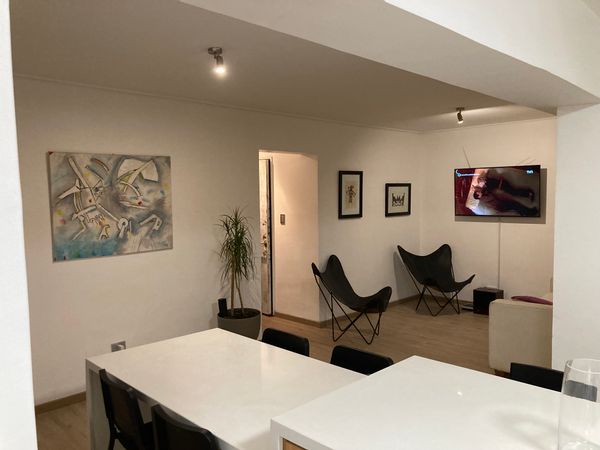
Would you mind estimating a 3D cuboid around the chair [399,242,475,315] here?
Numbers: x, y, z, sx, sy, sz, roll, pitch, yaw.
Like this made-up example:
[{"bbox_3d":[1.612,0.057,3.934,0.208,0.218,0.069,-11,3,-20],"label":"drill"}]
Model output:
[{"bbox_3d":[1.812,0.725,6.422,0.766,0.853,0.698,-2,4,-18],"label":"chair"}]

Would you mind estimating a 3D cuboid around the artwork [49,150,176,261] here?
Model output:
[{"bbox_3d":[-1.481,-0.159,3.918,1.000,0.817,0.030,-5,6,-44],"label":"artwork"}]

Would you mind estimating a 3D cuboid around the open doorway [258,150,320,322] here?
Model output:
[{"bbox_3d":[-0.133,0.239,5.391,0.885,2.025,0.150,-5,6,-44],"label":"open doorway"}]

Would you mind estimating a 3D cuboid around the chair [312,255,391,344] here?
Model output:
[{"bbox_3d":[0.588,0.819,5.336,0.698,0.853,0.766,1,4,20],"label":"chair"}]

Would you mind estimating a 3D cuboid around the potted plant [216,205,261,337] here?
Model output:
[{"bbox_3d":[-0.570,0.572,4.544,0.430,1.490,0.430,-1,4,0],"label":"potted plant"}]

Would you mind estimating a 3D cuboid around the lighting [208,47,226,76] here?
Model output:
[{"bbox_3d":[-0.495,-0.969,2.877,0.100,0.139,0.100,-5,6,-44],"label":"lighting"}]

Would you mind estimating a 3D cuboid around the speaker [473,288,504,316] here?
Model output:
[{"bbox_3d":[2.467,0.999,6.319,0.267,0.301,0.288,-5,6,-44],"label":"speaker"}]

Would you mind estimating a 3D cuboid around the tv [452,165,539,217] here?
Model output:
[{"bbox_3d":[2.547,-0.426,6.303,0.060,0.633,1.120,-5,6,-44],"label":"tv"}]

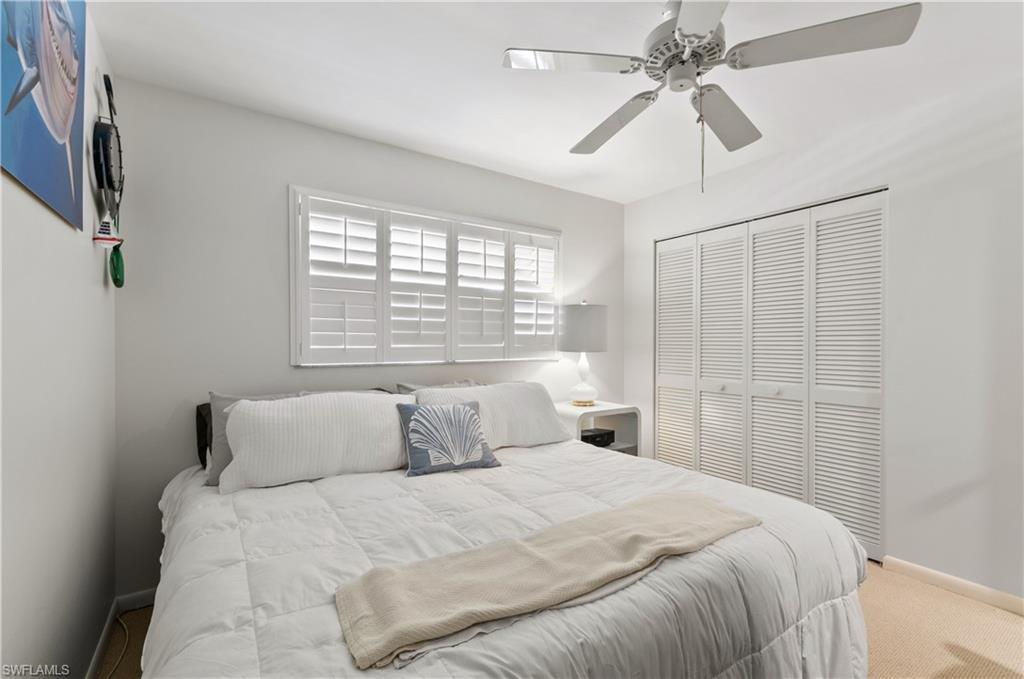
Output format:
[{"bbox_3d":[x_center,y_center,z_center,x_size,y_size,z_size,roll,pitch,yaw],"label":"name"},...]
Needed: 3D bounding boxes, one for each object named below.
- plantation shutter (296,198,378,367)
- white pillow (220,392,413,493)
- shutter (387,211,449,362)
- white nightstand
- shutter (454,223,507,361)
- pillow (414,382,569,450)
[{"bbox_3d":[-0.970,-0.321,2.464,0.448,0.924,0.045,0,0,-34],"label":"plantation shutter"},{"bbox_3d":[-0.872,0.456,2.027,0.860,0.400,0.200,0,-18,-31],"label":"white pillow"},{"bbox_3d":[-0.595,-0.320,2.713,0.441,0.931,0.045,0,0,-34],"label":"shutter"},{"bbox_3d":[0.602,0.877,3.224,0.600,0.735,0.410,0,0,-31],"label":"white nightstand"},{"bbox_3d":[-0.223,-0.318,2.961,0.439,0.938,0.045,0,0,-34],"label":"shutter"},{"bbox_3d":[-0.110,0.454,2.534,0.890,0.400,0.200,0,-18,-31],"label":"pillow"}]

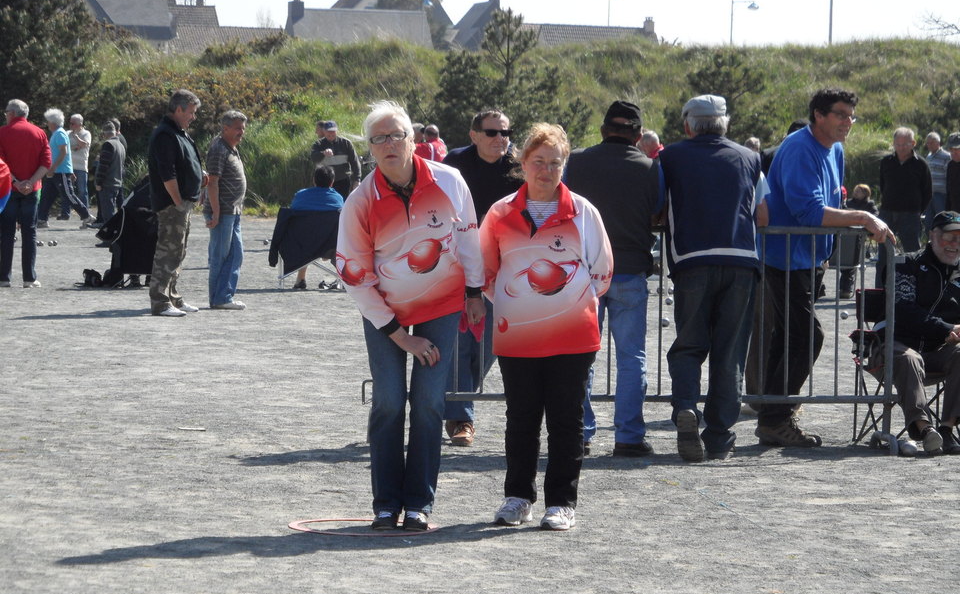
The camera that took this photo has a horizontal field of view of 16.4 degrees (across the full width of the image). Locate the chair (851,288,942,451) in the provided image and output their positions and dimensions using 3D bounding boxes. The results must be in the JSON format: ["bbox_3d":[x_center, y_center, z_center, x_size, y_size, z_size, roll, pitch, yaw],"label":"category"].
[{"bbox_3d":[2.156,0.343,16.780,0.570,0.780,0.500,0,3,-18],"label":"chair"}]

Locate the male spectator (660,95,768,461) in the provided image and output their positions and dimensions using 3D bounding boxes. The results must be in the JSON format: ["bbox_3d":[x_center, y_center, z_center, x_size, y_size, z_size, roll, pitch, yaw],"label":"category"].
[{"bbox_3d":[1.128,-0.106,16.009,0.540,1.730,0.500,1,3,-3],"label":"male spectator"}]

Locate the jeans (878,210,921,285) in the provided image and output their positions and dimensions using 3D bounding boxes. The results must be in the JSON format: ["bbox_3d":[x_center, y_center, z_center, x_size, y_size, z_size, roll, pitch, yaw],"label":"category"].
[{"bbox_3d":[4.091,-0.455,32.377,0.420,0.900,0.290,1,3,7],"label":"jeans"}]

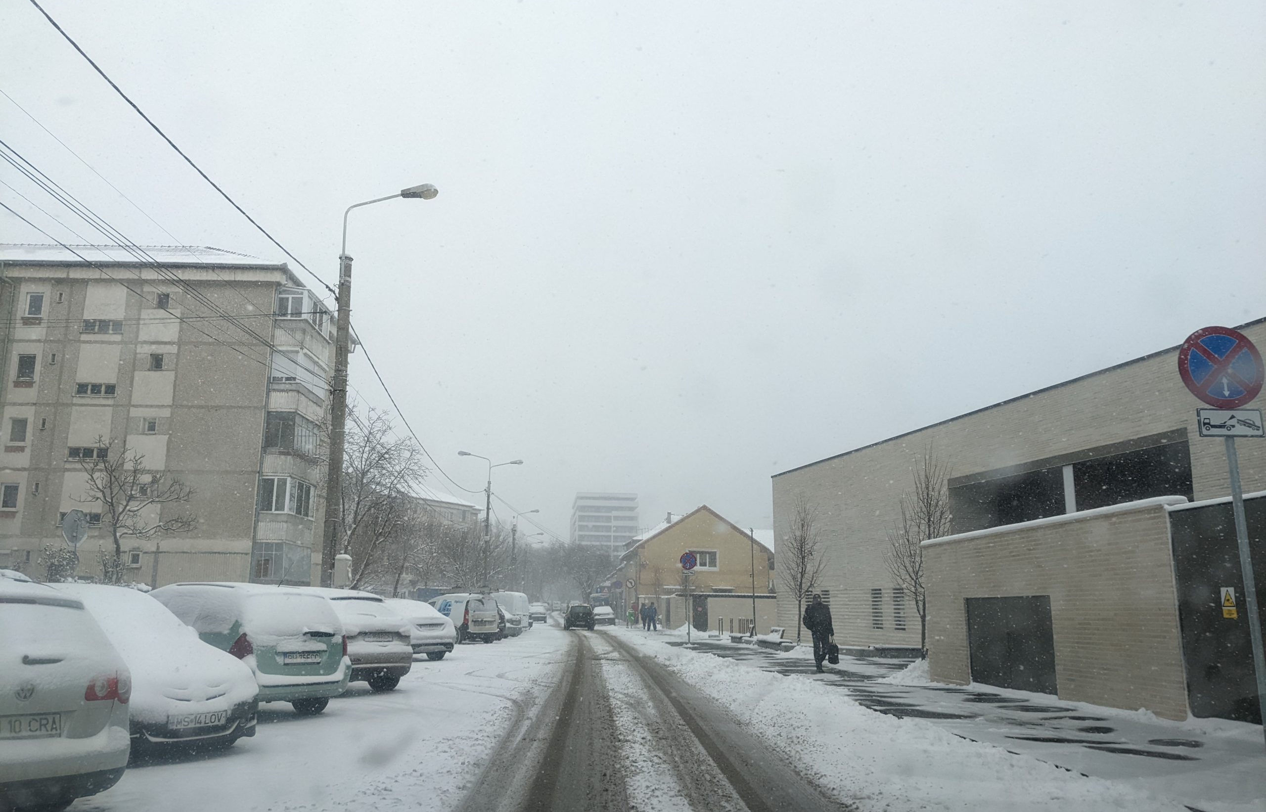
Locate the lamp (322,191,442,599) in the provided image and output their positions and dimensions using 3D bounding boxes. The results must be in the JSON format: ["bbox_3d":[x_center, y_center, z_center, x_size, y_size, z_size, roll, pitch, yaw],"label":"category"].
[{"bbox_3d":[-5.301,0.289,20.560,1.980,10.350,0.380,1,-12,-4],"label":"lamp"}]

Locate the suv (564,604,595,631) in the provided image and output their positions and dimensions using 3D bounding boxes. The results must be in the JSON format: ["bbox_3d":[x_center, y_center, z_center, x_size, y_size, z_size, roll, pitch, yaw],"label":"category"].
[{"bbox_3d":[-3.465,13.357,62.541,1.830,1.670,4.320,1,-12,-5],"label":"suv"}]

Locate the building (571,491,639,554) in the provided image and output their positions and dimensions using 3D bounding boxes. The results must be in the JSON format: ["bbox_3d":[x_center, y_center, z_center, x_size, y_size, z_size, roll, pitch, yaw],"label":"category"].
[{"bbox_3d":[-8.571,45.253,303.092,19.500,36.000,16.000,2,-12,-10],"label":"building"}]

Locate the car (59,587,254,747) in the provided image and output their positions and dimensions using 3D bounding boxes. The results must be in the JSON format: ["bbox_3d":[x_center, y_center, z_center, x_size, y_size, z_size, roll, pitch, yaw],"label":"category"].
[{"bbox_3d":[-5.200,2.396,9.185,4.050,1.500,1.740,-8,-14,33],"label":"car"}]

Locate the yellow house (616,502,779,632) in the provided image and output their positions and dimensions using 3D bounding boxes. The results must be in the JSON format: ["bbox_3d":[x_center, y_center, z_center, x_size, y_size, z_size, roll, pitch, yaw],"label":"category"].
[{"bbox_3d":[3.652,11.257,67.110,9.900,7.600,12.000,1,-12,-4],"label":"yellow house"}]

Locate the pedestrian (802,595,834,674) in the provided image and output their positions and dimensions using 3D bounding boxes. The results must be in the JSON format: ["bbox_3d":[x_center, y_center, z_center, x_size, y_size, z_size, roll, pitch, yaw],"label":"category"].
[{"bbox_3d":[3.951,4.860,21.055,0.600,1.660,0.450,3,-12,-12],"label":"pedestrian"}]

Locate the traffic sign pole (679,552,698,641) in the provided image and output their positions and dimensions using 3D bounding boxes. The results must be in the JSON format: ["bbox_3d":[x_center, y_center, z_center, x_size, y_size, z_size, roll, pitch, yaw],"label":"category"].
[{"bbox_3d":[1.940,6.814,35.149,0.600,3.300,0.120,0,-12,0],"label":"traffic sign pole"}]

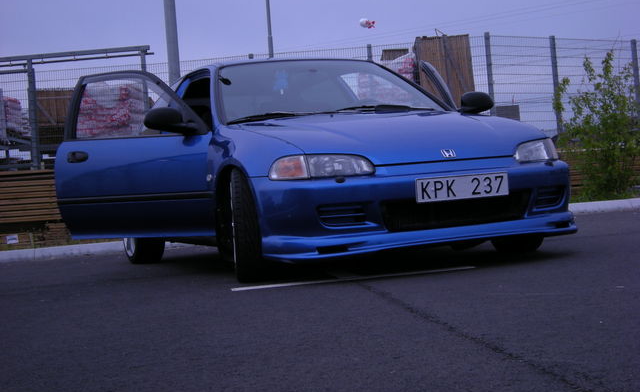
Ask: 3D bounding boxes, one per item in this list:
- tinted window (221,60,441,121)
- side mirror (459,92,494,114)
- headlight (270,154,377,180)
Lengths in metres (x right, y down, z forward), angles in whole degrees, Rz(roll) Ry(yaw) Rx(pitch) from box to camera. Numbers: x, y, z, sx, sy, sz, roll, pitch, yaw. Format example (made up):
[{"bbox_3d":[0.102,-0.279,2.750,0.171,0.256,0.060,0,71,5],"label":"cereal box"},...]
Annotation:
[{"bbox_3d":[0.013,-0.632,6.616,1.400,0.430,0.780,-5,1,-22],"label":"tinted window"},{"bbox_3d":[0.949,-0.556,6.846,0.220,0.125,0.130,-4,1,3],"label":"side mirror"},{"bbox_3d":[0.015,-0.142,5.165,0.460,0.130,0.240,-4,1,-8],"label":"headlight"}]

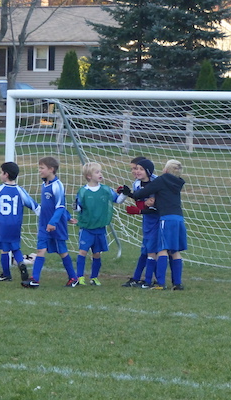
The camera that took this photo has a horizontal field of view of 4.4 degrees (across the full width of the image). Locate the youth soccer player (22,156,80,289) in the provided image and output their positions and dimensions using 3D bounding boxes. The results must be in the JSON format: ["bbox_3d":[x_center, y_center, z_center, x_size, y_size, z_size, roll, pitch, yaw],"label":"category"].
[{"bbox_3d":[-0.666,0.227,30.300,0.480,1.310,0.430,0,2,-39],"label":"youth soccer player"}]

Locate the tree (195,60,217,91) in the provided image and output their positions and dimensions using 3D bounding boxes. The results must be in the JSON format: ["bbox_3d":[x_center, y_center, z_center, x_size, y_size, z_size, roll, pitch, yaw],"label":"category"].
[{"bbox_3d":[3.333,-3.773,110.000,0.980,2.750,0.980,1,1,0],"label":"tree"}]

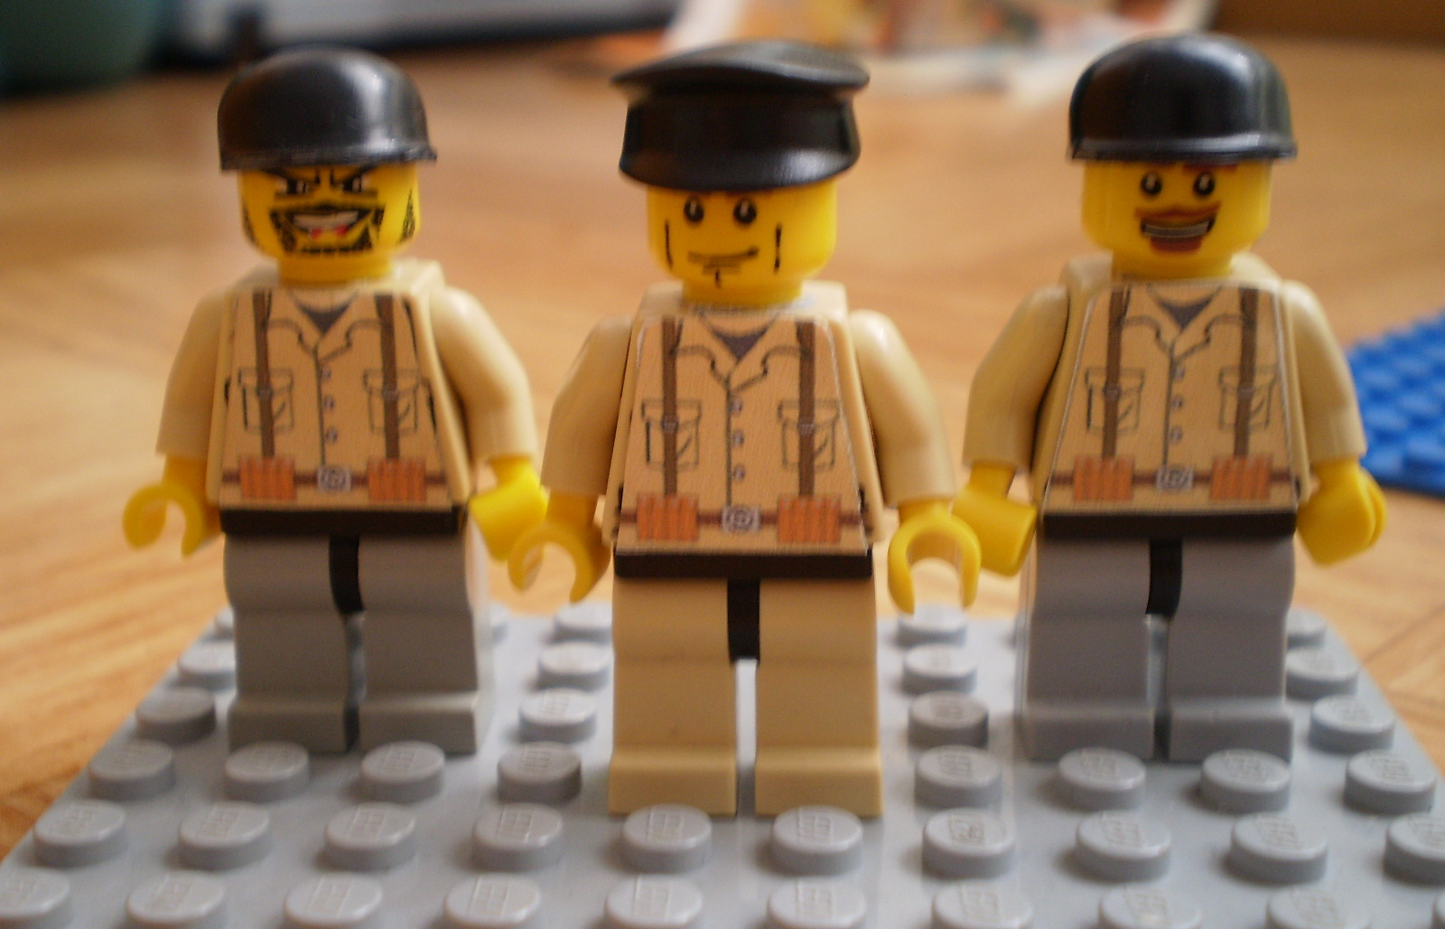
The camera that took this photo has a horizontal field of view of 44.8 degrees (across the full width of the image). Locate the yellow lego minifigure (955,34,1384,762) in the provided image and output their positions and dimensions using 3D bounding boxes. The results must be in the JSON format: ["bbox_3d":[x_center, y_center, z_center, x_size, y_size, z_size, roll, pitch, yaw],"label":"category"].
[{"bbox_3d":[0.025,-0.003,0.102,0.024,0.042,0.015,0,15,3],"label":"yellow lego minifigure"}]

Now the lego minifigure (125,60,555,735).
[{"bbox_3d":[-0.022,-0.003,0.104,0.024,0.042,0.015,0,15,3],"label":"lego minifigure"}]

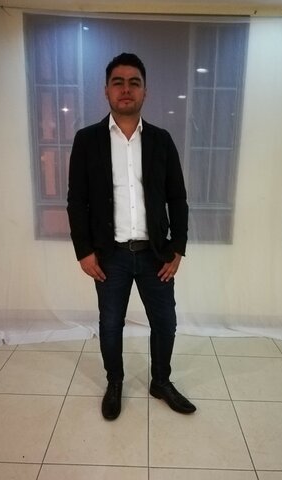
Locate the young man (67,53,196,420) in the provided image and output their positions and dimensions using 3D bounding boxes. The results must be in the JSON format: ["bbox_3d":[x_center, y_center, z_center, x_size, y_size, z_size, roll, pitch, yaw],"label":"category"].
[{"bbox_3d":[-0.035,0.020,1.823,0.650,1.730,0.330,0,14,-4],"label":"young man"}]

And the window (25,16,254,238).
[{"bbox_3d":[-0.041,-0.716,2.593,1.440,1.490,0.100,1,14,1],"label":"window"}]

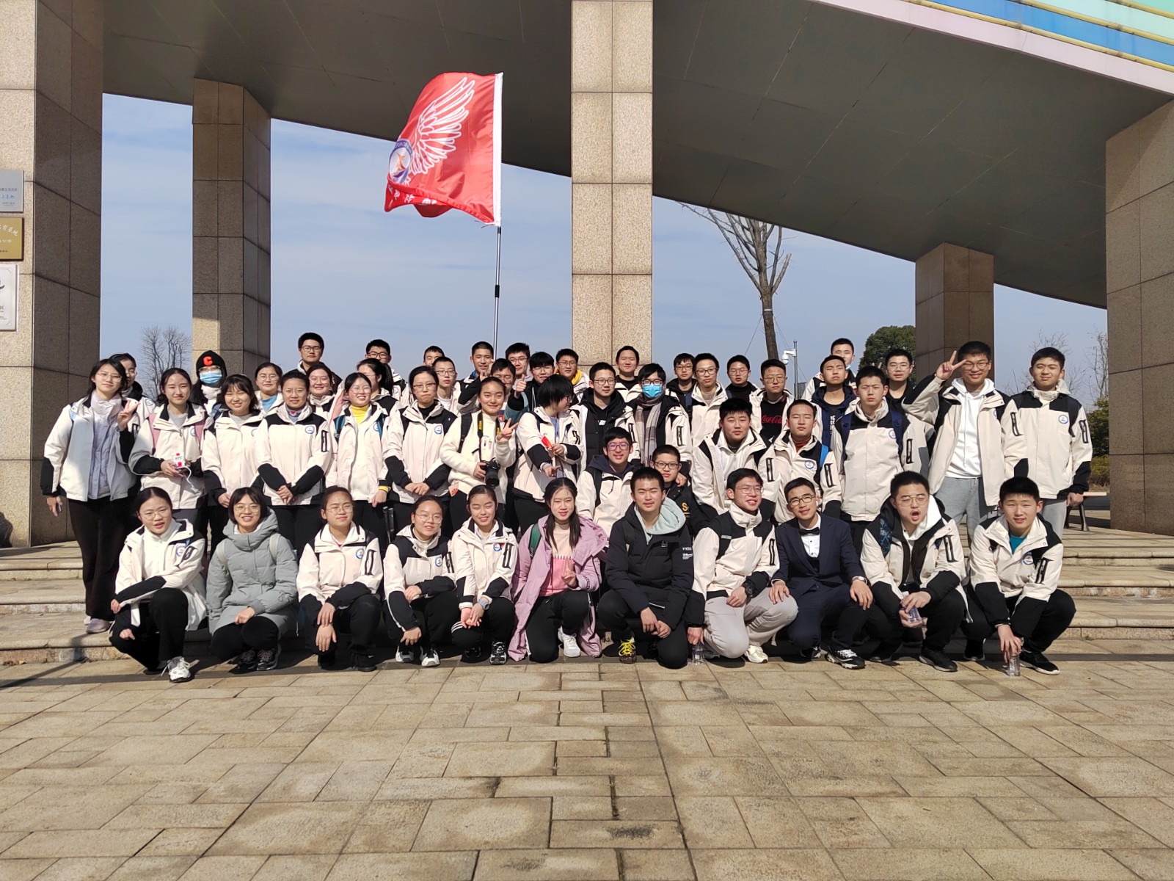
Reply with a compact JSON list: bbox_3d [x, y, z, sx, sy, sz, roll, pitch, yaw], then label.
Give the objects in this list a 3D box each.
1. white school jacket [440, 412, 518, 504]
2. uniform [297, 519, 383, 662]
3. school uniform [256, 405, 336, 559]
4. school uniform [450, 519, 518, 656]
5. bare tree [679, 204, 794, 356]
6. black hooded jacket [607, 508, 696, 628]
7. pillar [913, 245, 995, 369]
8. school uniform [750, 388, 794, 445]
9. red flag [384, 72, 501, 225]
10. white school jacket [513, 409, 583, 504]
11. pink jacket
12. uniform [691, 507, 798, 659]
[{"bbox_3d":[-0.701,0.103,5.030,0.500,0.600,0.380,0,-1,-13],"label":"white school jacket"},{"bbox_3d":[-1.416,0.880,4.470,0.470,0.770,0.580,0,-1,-7],"label":"uniform"},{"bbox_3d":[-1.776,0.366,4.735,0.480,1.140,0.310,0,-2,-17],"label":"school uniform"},{"bbox_3d":[-0.606,0.864,4.580,0.410,0.770,0.560,0,-1,3],"label":"school uniform"},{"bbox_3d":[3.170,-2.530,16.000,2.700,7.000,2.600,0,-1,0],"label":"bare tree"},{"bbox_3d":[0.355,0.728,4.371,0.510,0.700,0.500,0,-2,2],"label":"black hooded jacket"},{"bbox_3d":[5.720,-0.948,12.177,0.750,4.000,1.000,0,-1,0],"label":"pillar"},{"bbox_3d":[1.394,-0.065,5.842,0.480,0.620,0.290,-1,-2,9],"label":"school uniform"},{"bbox_3d":[-1.194,-2.412,6.450,0.950,1.220,0.450,0,-2,-6],"label":"red flag"},{"bbox_3d":[-0.246,0.090,4.930,0.430,0.600,0.420,0,-1,-25],"label":"white school jacket"},{"bbox_3d":[-0.179,0.832,4.550,0.560,0.840,0.500,0,-1,-6],"label":"pink jacket"},{"bbox_3d":[0.903,0.806,4.509,0.580,0.800,0.580,0,-2,-5],"label":"uniform"}]

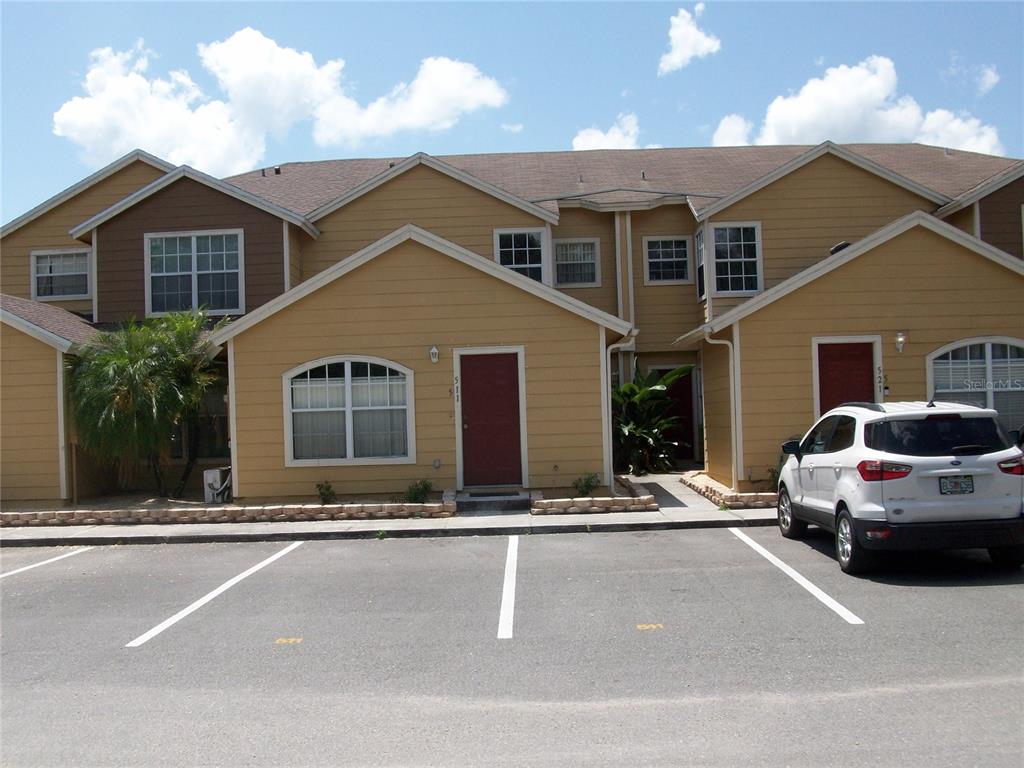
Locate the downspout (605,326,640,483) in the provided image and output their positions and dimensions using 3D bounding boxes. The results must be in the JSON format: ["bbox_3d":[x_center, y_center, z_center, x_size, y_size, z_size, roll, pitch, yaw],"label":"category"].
[{"bbox_3d":[1.706,0.413,15.707,0.506,2.528,0.150,-2,-1,2],"label":"downspout"}]

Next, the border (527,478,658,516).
[{"bbox_3d":[1.209,1.690,15.635,1.800,0.210,3.450,-2,-1,2],"label":"border"}]

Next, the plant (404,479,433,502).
[{"bbox_3d":[-1.416,1.620,15.232,0.425,0.378,0.400,-2,-1,2],"label":"plant"}]

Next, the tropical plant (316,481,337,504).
[{"bbox_3d":[-2.826,1.653,15.320,0.306,0.365,0.300,-2,-1,2],"label":"tropical plant"}]

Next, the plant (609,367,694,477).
[{"bbox_3d":[2.597,0.687,18.931,1.594,2.106,1.500,-2,-1,2],"label":"plant"}]

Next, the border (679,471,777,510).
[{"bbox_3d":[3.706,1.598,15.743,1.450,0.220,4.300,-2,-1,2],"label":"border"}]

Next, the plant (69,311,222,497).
[{"bbox_3d":[-6.483,0.372,17.881,2.621,3.251,2.300,-2,-1,2],"label":"plant"}]

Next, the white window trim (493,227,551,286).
[{"bbox_3d":[0.191,-2.488,21.023,1.143,1.526,0.100,-2,-1,2],"label":"white window trim"}]

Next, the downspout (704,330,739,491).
[{"bbox_3d":[3.263,0.404,15.664,0.526,2.505,0.150,-2,-1,2],"label":"downspout"}]

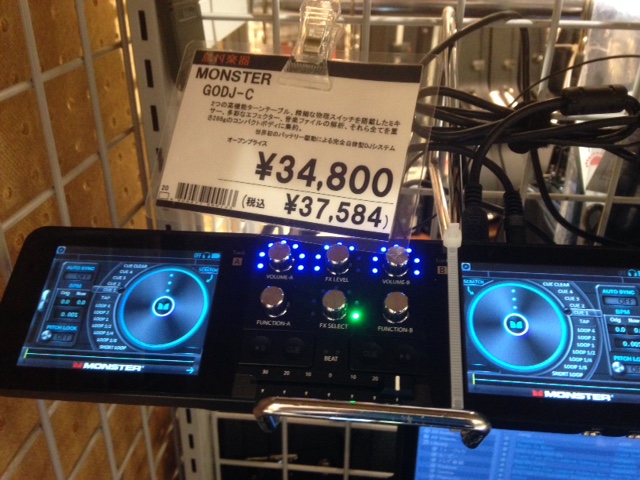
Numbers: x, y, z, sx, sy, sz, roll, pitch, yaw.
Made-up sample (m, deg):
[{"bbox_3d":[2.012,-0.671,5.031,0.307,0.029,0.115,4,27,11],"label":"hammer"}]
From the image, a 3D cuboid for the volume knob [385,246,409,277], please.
[{"bbox_3d":[0.030,0.008,0.237,0.009,0.009,0.009,2,59,6],"label":"volume knob"}]

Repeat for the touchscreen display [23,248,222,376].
[{"bbox_3d":[-0.077,0.027,0.240,0.070,0.003,0.052,2,59,6],"label":"touchscreen display"}]

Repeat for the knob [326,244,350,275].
[{"bbox_3d":[0.007,0.008,0.240,0.009,0.009,0.009,2,59,6],"label":"knob"}]

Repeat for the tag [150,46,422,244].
[{"bbox_3d":[-0.015,-0.043,0.259,0.105,0.074,0.002,9,-9,17],"label":"tag"}]

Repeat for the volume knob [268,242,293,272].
[{"bbox_3d":[-0.016,0.007,0.242,0.009,0.009,0.009,2,59,6],"label":"volume knob"}]

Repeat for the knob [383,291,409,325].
[{"bbox_3d":[0.028,0.025,0.227,0.009,0.009,0.009,2,59,6],"label":"knob"}]

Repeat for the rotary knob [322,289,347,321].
[{"bbox_3d":[0.006,0.025,0.229,0.009,0.009,0.009,2,59,6],"label":"rotary knob"}]

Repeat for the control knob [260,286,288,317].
[{"bbox_3d":[-0.017,0.024,0.232,0.009,0.009,0.009,2,59,6],"label":"control knob"}]

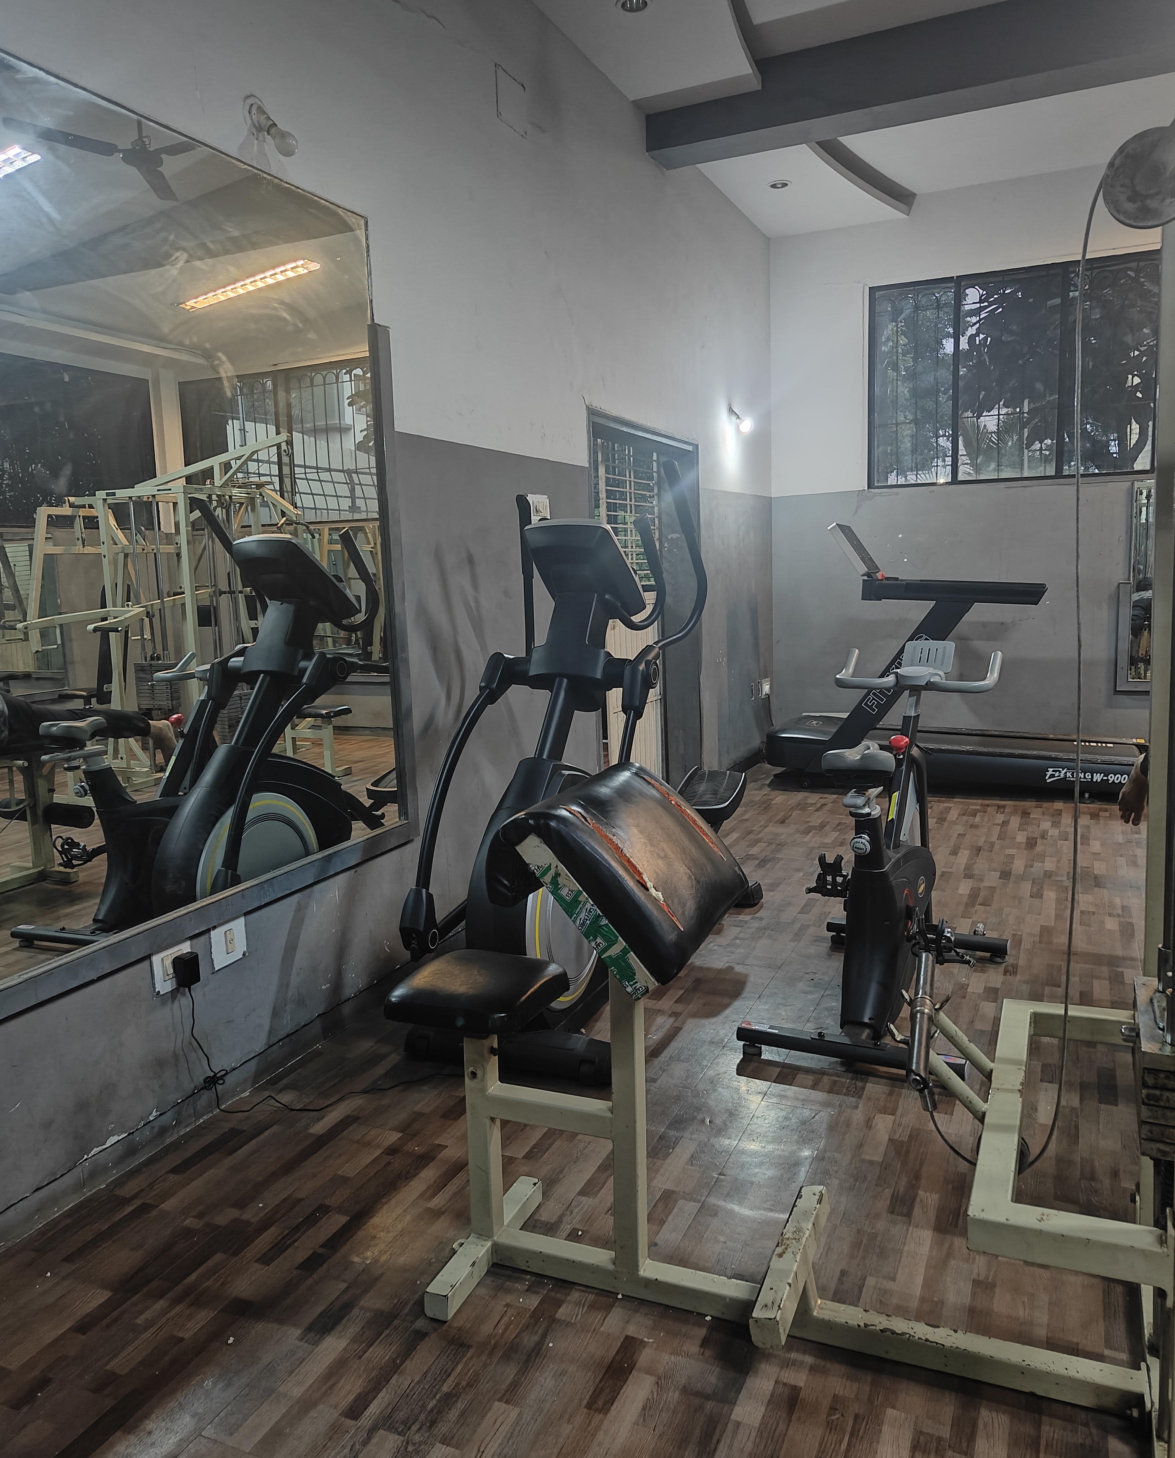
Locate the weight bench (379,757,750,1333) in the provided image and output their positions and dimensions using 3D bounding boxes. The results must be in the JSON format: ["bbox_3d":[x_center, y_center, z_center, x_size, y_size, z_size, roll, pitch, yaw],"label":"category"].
[{"bbox_3d":[-0.031,0.594,2.049,0.685,0.993,0.526,2,9,24],"label":"weight bench"}]

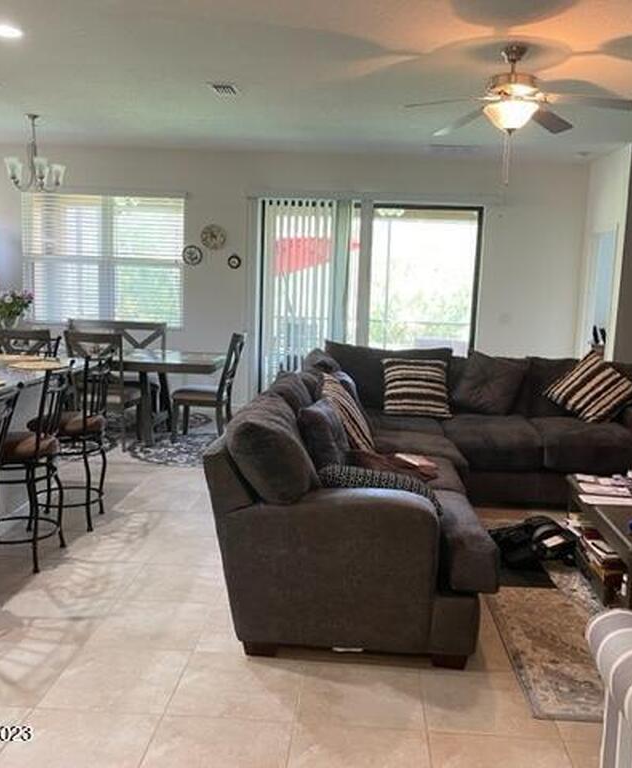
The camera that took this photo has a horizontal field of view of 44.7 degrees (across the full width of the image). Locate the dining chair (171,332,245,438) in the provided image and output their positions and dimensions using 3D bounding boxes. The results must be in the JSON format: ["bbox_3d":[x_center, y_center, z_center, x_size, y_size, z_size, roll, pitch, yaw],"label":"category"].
[{"bbox_3d":[-1.030,0.015,7.332,0.606,1.030,0.465,2,8,3],"label":"dining chair"}]

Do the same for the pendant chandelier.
[{"bbox_3d":[-2.460,-1.996,6.726,0.560,0.660,0.560,2,8,3],"label":"pendant chandelier"}]

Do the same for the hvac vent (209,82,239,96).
[{"bbox_3d":[-0.661,-2.119,5.559,0.190,0.020,0.370,2,8,3],"label":"hvac vent"}]

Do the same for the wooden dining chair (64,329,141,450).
[{"bbox_3d":[-1.847,0.052,6.730,0.480,1.000,0.580,3,8,8],"label":"wooden dining chair"}]

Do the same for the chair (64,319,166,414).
[{"bbox_3d":[-2.257,-0.178,8.414,1.090,0.960,0.580,2,8,3],"label":"chair"}]

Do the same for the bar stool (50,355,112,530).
[{"bbox_3d":[-1.532,0.339,4.653,0.490,1.030,0.430,2,8,3],"label":"bar stool"}]

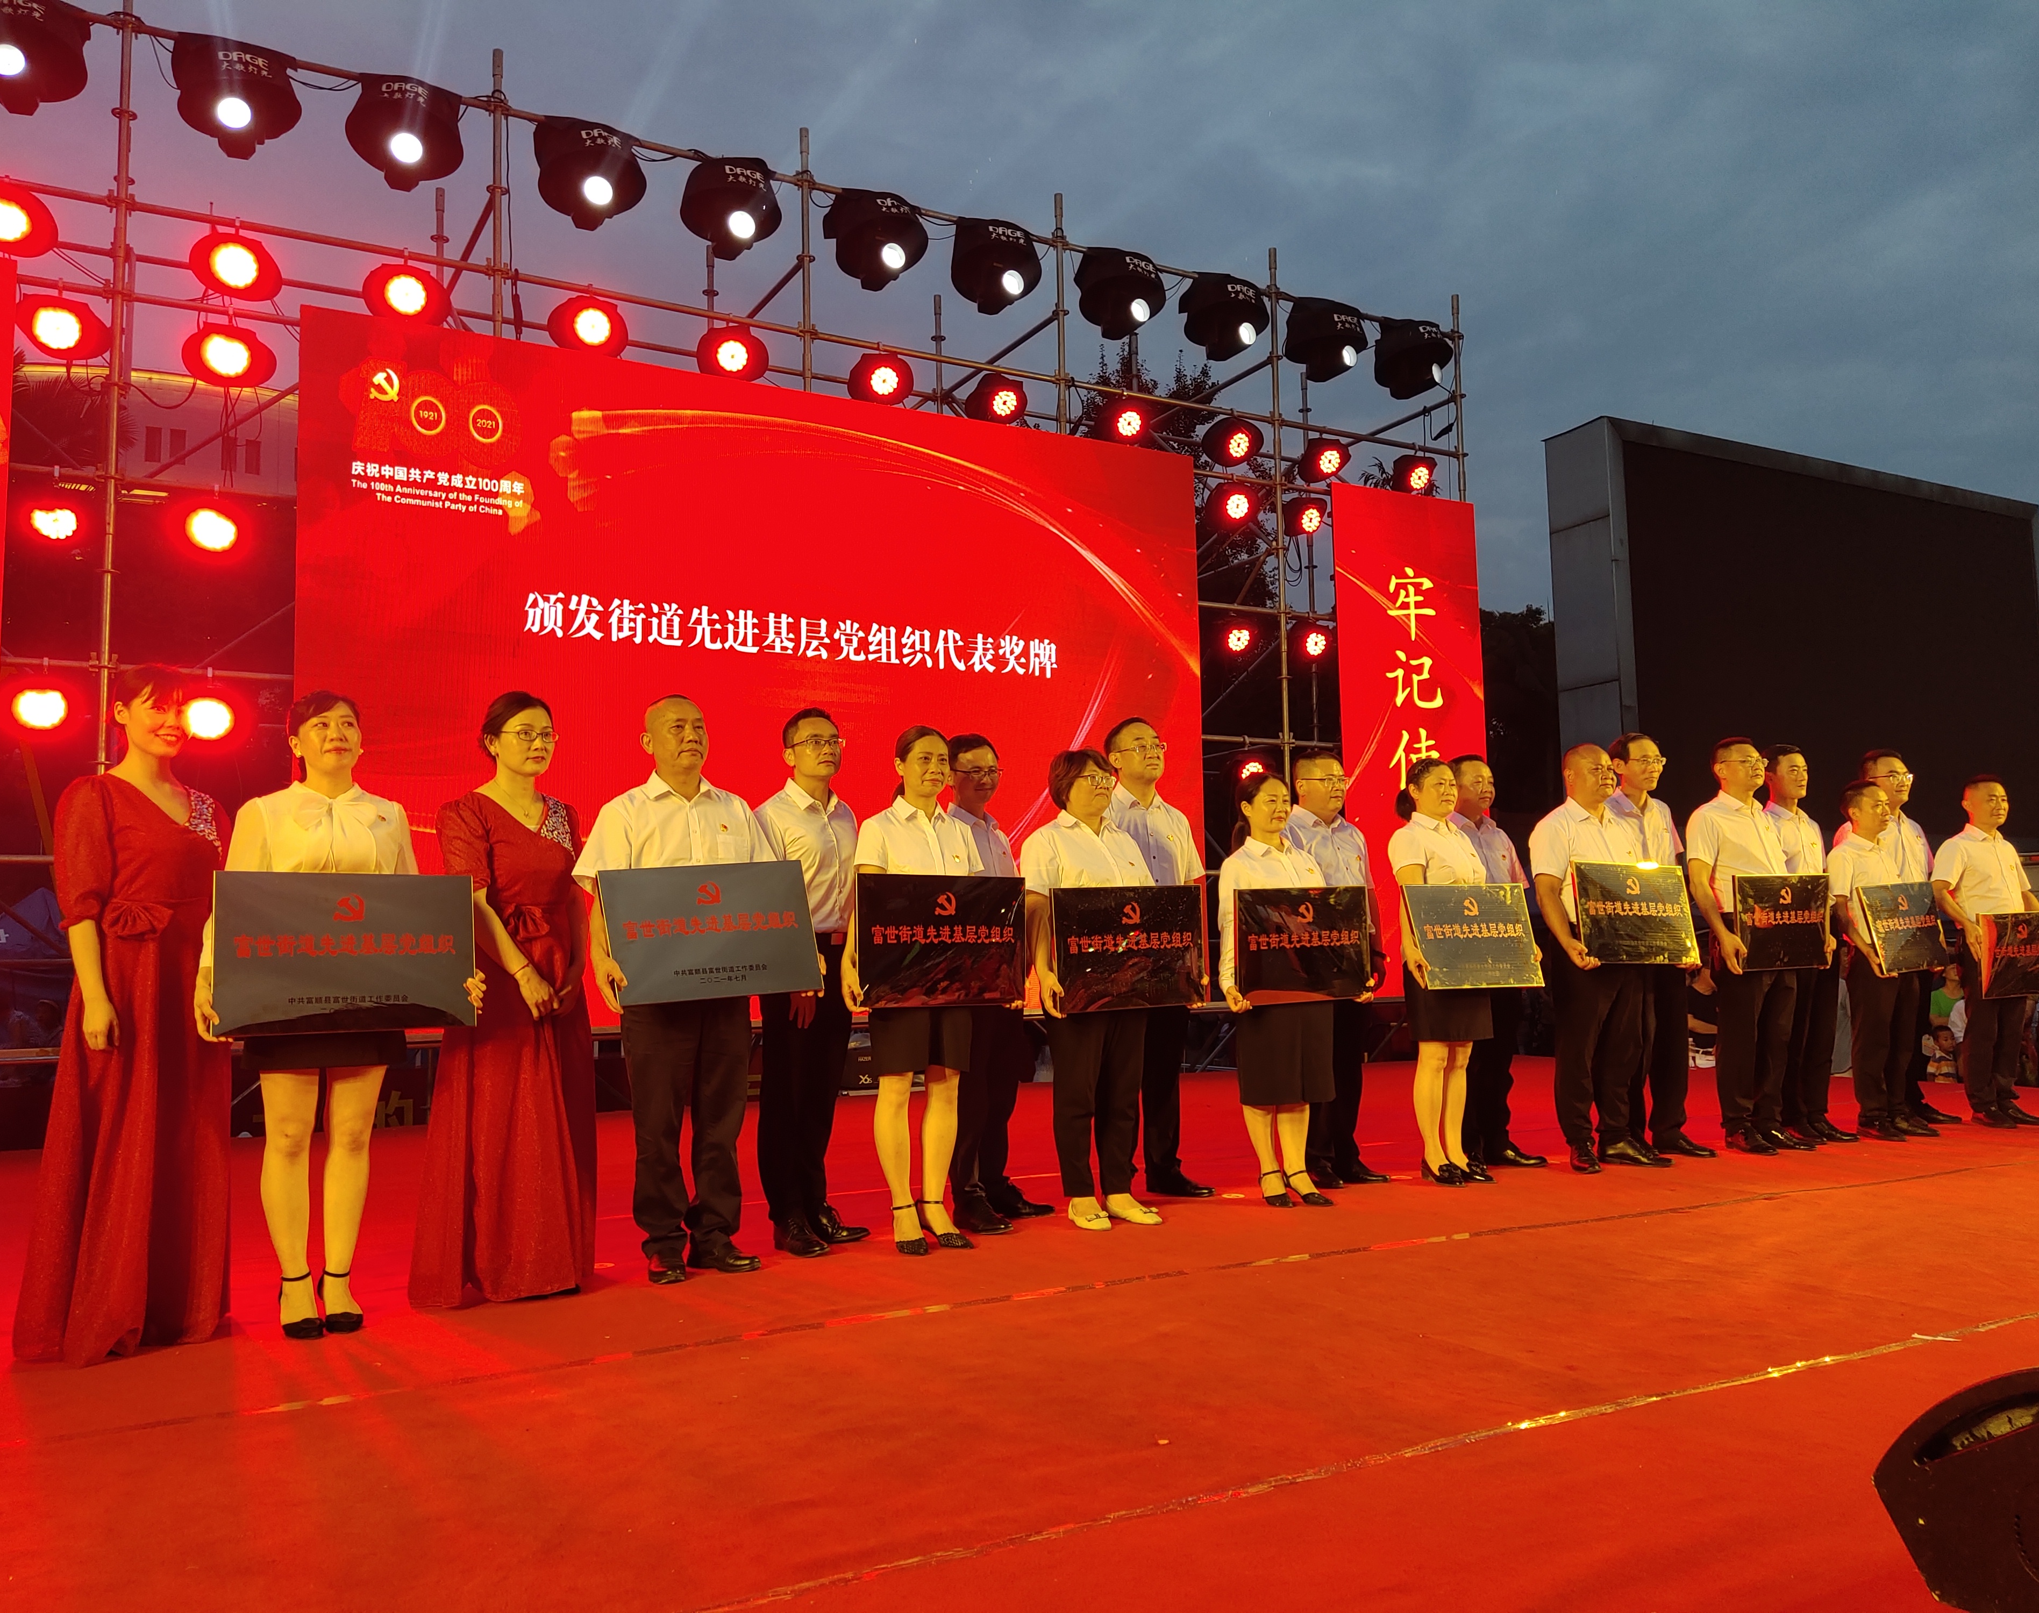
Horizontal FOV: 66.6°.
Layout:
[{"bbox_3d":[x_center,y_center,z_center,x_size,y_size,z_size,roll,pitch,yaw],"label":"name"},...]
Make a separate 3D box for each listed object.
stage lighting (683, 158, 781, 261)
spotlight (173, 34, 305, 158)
[{"bbox_3d":[-1.868,-3.883,10.067,0.570,0.540,0.450,2,-6,-29],"label":"stage lighting"},{"bbox_3d":[-4.357,-3.941,8.653,0.620,0.570,0.550,2,-6,-29],"label":"spotlight"}]

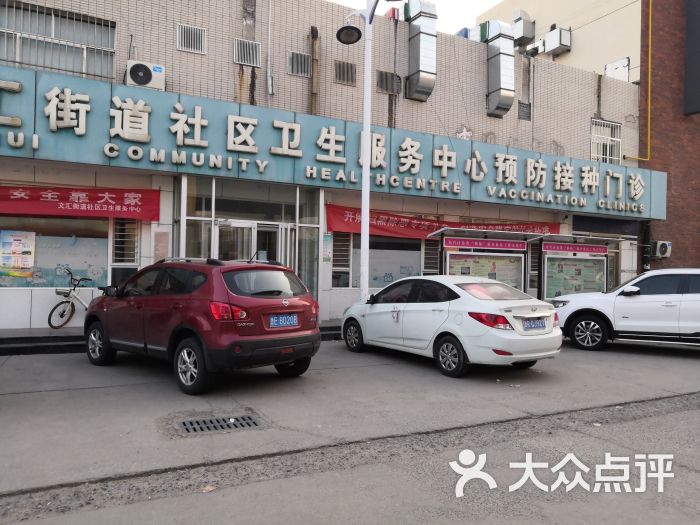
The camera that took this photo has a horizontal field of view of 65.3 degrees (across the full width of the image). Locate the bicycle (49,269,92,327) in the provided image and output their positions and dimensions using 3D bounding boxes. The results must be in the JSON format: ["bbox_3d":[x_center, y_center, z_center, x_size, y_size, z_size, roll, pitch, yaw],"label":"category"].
[{"bbox_3d":[-5.252,0.782,11.132,1.600,1.120,0.600,2,-1,-40],"label":"bicycle"}]

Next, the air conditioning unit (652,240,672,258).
[{"bbox_3d":[10.844,-0.458,19.111,0.810,0.530,0.300,1,-1,-28],"label":"air conditioning unit"}]

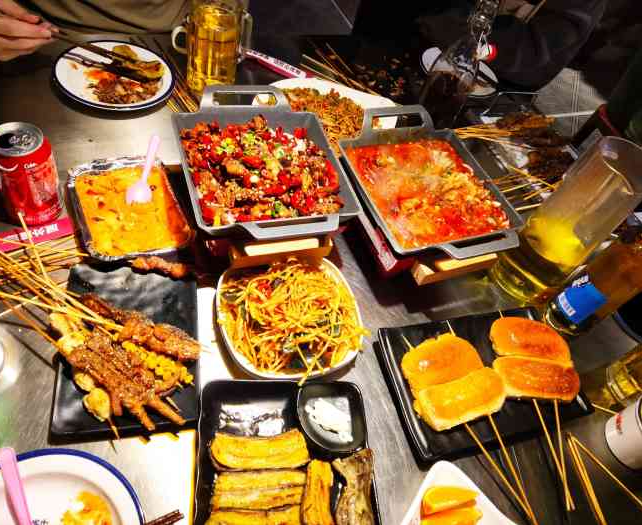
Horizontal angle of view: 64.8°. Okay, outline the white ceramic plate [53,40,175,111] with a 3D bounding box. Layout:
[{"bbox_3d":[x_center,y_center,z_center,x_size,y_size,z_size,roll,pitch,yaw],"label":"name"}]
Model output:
[{"bbox_3d":[-0.333,-0.302,0.827,0.183,0.021,0.183,9,52,-12],"label":"white ceramic plate"}]

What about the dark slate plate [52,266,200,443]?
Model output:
[{"bbox_3d":[-0.212,0.097,0.569,0.147,0.021,0.198,1,54,-17],"label":"dark slate plate"}]

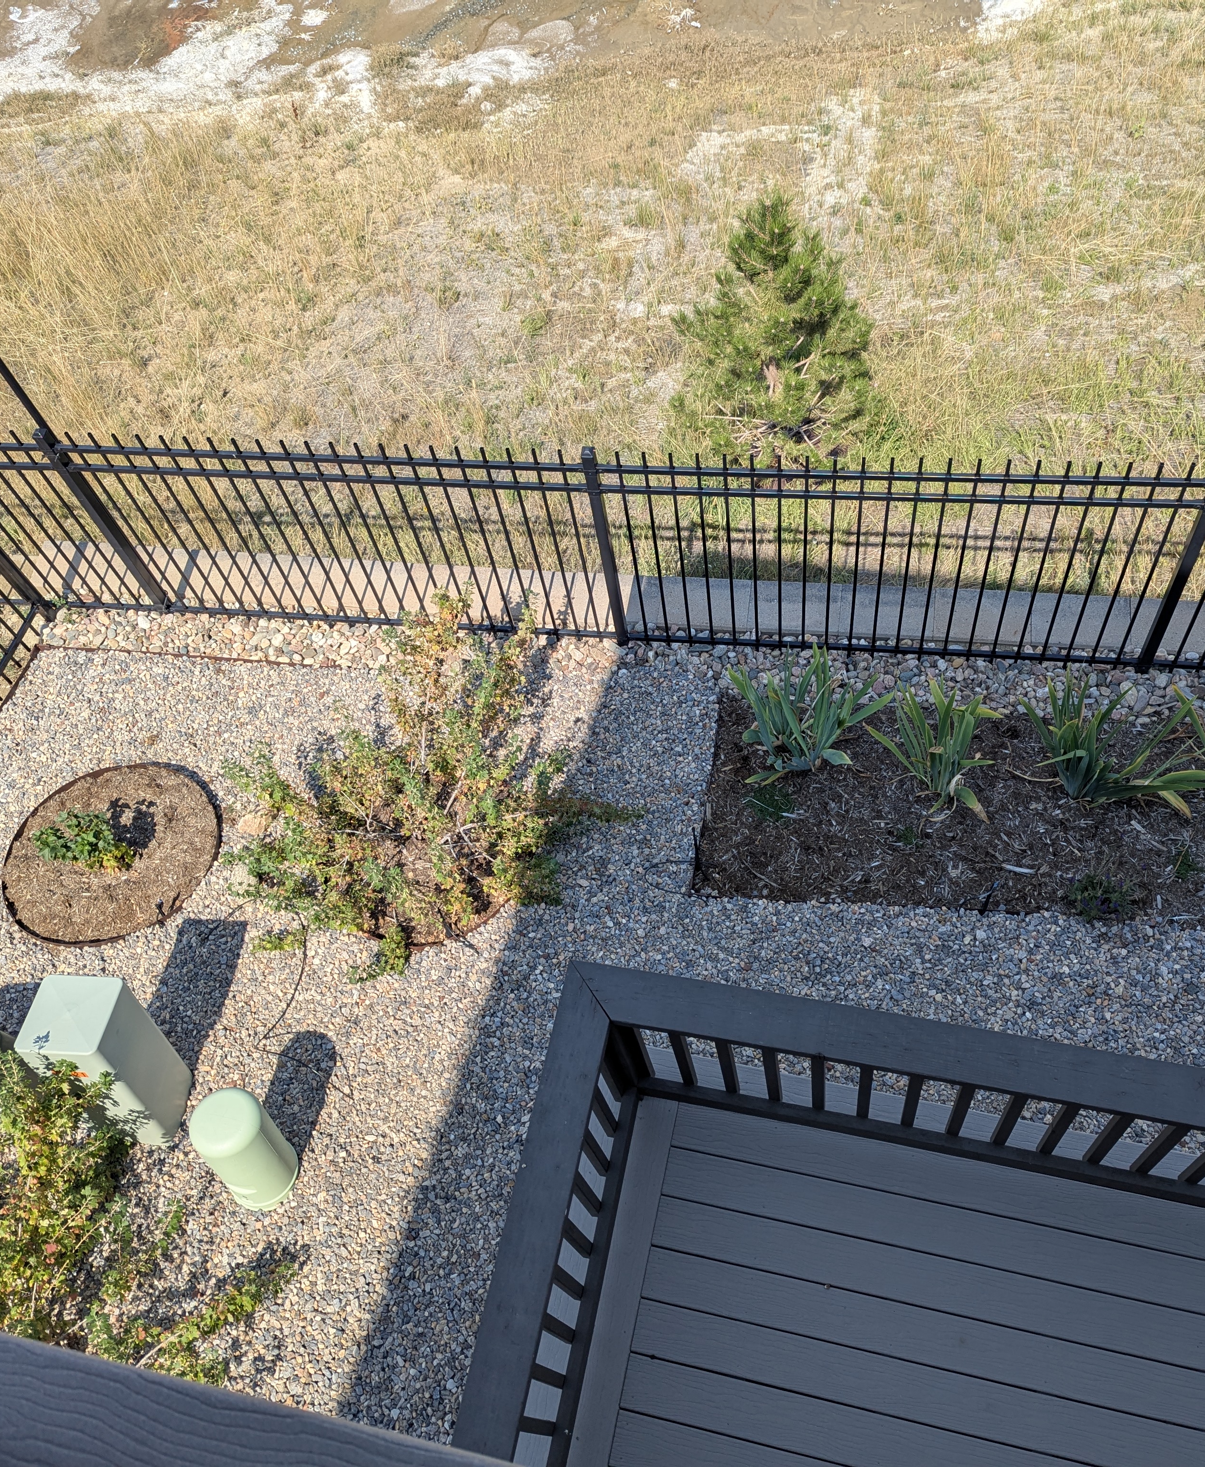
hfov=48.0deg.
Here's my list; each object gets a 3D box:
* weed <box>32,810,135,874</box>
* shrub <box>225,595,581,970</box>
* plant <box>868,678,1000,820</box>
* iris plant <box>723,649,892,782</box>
[{"bbox_3d":[-2.237,0.480,5.933,0.390,0.340,0.300,4,62,10],"label":"weed"},{"bbox_3d":[-0.773,0.178,5.718,1.400,0.840,1.450,4,62,10],"label":"shrub"},{"bbox_3d":[1.421,0.067,5.845,0.560,0.400,0.520,4,62,10],"label":"plant"},{"bbox_3d":[0.900,-0.052,5.986,0.700,0.430,0.550,4,62,10],"label":"iris plant"}]

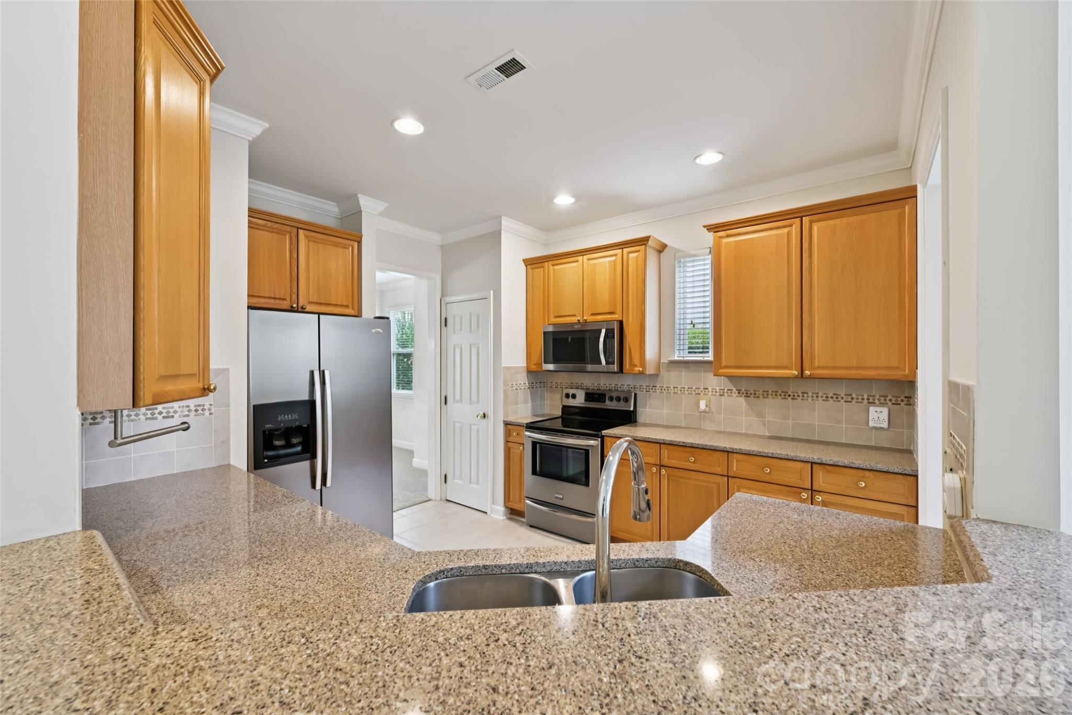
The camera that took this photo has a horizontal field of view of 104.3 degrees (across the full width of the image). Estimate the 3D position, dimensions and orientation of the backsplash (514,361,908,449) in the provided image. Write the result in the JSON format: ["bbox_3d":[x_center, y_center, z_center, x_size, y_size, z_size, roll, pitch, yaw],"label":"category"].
[{"bbox_3d":[1.014,0.309,3.206,2.838,0.530,0.658,0,0,38],"label":"backsplash"}]

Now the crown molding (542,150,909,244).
[{"bbox_3d":[1.204,-1.238,3.472,2.855,0.097,0.075,0,0,39],"label":"crown molding"}]

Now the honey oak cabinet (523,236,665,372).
[{"bbox_3d":[0.504,-0.409,3.836,1.303,1.096,0.375,0,0,39],"label":"honey oak cabinet"}]

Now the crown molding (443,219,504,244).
[{"bbox_3d":[-0.654,-1.233,4.093,0.955,0.098,0.075,0,0,39],"label":"crown molding"}]

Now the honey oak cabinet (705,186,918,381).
[{"bbox_3d":[1.768,-0.407,2.797,1.143,1.081,0.379,0,0,38],"label":"honey oak cabinet"}]

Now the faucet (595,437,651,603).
[{"bbox_3d":[0.162,0.358,0.790,0.065,0.415,0.247,0,0,31],"label":"faucet"}]

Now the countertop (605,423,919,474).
[{"bbox_3d":[1.422,0.591,2.902,1.820,0.035,0.633,0,0,38],"label":"countertop"}]

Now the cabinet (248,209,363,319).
[{"bbox_3d":[-1.809,-0.646,3.078,0.415,0.631,0.935,0,0,39],"label":"cabinet"}]

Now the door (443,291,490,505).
[{"bbox_3d":[-0.691,0.457,4.178,0.600,2.042,0.045,0,0,39],"label":"door"}]

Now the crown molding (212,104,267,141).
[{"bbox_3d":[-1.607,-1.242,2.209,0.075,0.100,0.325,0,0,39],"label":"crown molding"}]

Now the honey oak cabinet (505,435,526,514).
[{"bbox_3d":[0.006,1.054,4.062,0.235,0.870,0.635,0,0,39],"label":"honey oak cabinet"}]

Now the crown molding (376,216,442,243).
[{"bbox_3d":[-1.230,-1.222,4.001,0.081,0.093,0.887,0,0,38],"label":"crown molding"}]

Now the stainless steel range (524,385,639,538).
[{"bbox_3d":[0.388,0.902,3.660,0.756,1.177,0.683,0,0,38],"label":"stainless steel range"}]

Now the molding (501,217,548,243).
[{"bbox_3d":[-0.091,-1.223,4.047,0.080,0.093,0.708,0,0,38],"label":"molding"}]

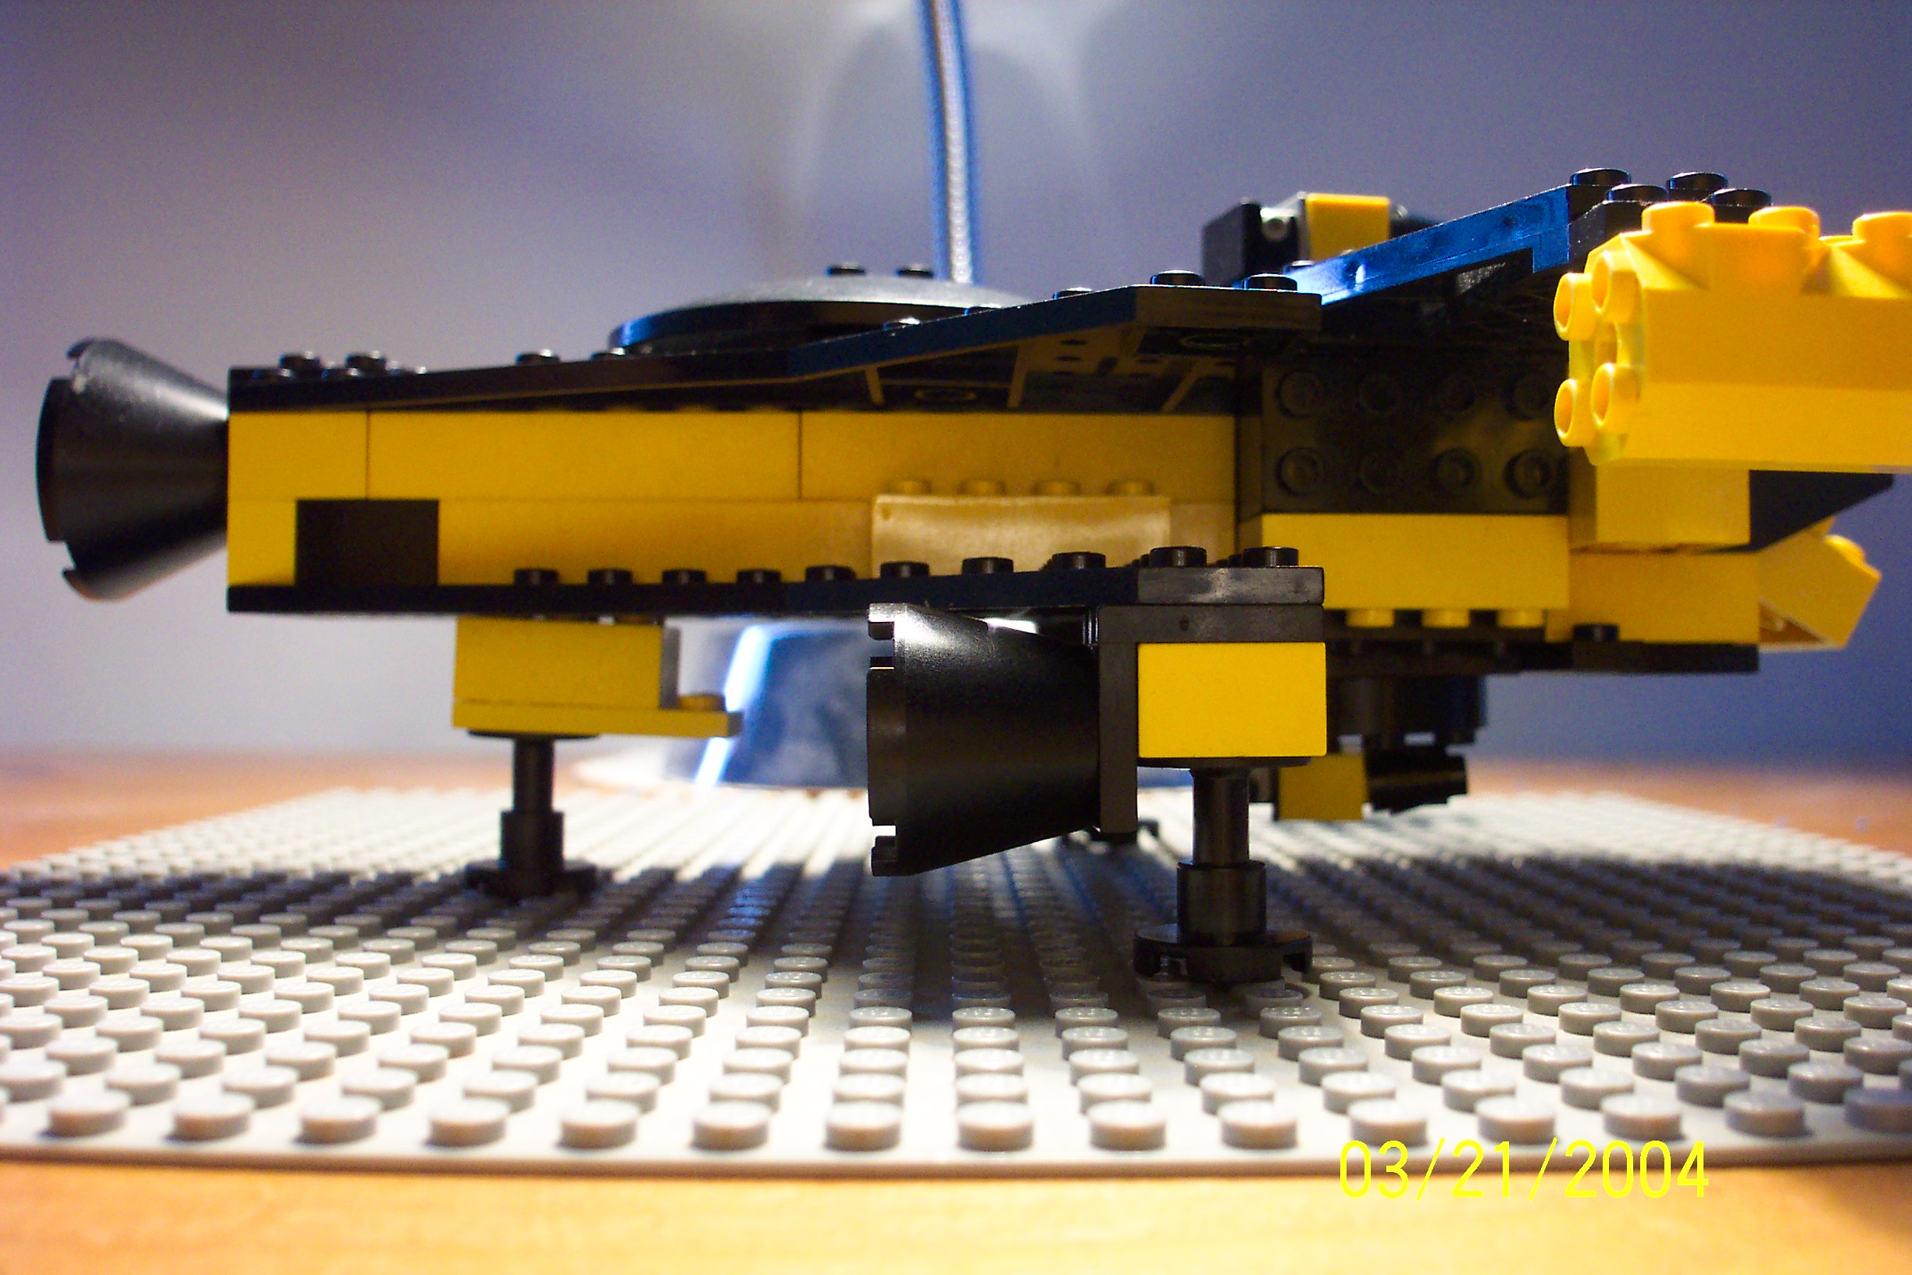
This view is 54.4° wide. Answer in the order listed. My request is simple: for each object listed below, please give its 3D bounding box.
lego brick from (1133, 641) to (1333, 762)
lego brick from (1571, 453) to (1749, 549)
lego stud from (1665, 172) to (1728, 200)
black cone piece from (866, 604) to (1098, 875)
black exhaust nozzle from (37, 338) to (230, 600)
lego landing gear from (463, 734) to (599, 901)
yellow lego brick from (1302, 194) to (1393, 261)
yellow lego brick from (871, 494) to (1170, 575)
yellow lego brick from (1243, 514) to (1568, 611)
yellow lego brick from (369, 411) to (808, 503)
[{"bbox_3d":[0.023,0.005,0.165,0.016,0.010,0.016,0,-1,-1],"label":"lego brick"},{"bbox_3d":[0.071,-0.014,0.190,0.016,0.010,0.013,0,-1,-1],"label":"lego brick"},{"bbox_3d":[0.059,-0.035,0.146,0.005,0.002,0.005,0,-1,-1],"label":"lego stud"},{"bbox_3d":[0.003,0.009,0.166,0.019,0.024,0.024,0,-1,-1],"label":"black cone piece"},{"bbox_3d":[-0.093,-0.020,0.222,0.019,0.032,0.032,0,-1,-1],"label":"black exhaust nozzle"},{"bbox_3d":[-0.050,0.020,0.220,0.016,0.019,0.016,0,-1,-1],"label":"lego landing gear"},{"bbox_3d":[0.043,-0.045,0.213,0.010,0.009,0.009,0,-1,-13],"label":"yellow lego brick"},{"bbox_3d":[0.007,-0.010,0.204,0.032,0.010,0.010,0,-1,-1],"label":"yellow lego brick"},{"bbox_3d":[0.047,-0.008,0.198,0.032,0.010,0.016,0,-1,-1],"label":"yellow lego brick"},{"bbox_3d":[-0.041,-0.020,0.210,0.048,0.010,0.010,0,-1,-1],"label":"yellow lego brick"}]

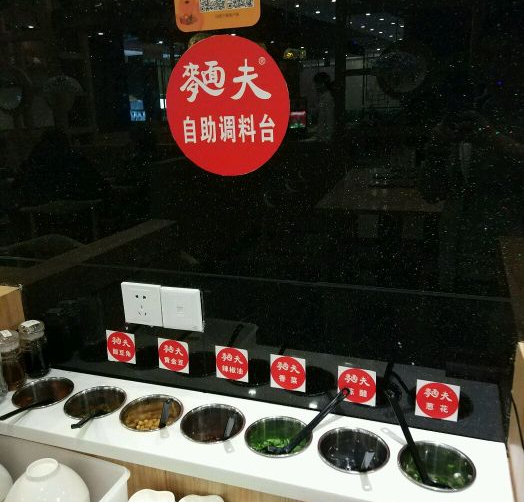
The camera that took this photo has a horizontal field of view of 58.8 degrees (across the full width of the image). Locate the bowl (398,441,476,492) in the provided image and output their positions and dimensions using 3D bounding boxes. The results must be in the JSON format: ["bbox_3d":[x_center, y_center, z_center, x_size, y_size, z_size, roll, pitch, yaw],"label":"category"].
[{"bbox_3d":[0.272,0.375,0.734,0.116,0.088,0.116,3,15,18],"label":"bowl"}]

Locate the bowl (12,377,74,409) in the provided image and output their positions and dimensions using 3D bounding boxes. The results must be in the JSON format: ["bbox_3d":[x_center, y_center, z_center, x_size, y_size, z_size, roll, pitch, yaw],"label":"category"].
[{"bbox_3d":[-0.445,0.332,0.962,0.116,0.088,0.116,-1,15,0],"label":"bowl"}]

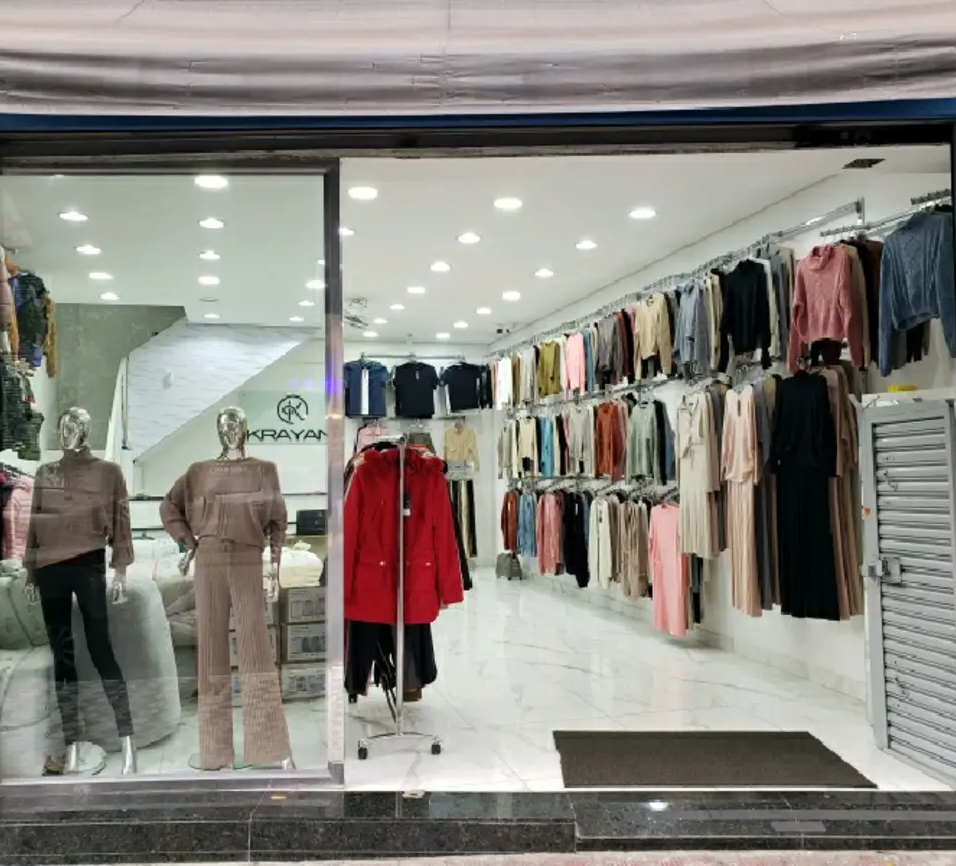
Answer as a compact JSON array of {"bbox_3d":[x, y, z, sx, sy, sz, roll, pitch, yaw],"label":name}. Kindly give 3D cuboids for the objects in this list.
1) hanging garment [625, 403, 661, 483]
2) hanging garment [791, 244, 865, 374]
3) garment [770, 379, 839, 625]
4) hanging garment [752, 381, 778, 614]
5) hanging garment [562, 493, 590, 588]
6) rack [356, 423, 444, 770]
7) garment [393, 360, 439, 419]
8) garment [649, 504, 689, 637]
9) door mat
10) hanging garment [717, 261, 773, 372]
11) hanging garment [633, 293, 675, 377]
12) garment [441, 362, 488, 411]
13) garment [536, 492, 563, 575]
[{"bbox_3d":[1.385,0.088,7.280,0.110,0.652,0.430,0,-3,-21],"label":"hanging garment"},{"bbox_3d":[2.009,-0.716,4.984,0.470,0.740,0.170,0,-2,-16],"label":"hanging garment"},{"bbox_3d":[1.996,0.379,5.309,0.130,1.450,0.460,0,-3,-31],"label":"garment"},{"bbox_3d":[1.920,0.423,5.997,0.110,1.533,0.410,0,-3,-27],"label":"hanging garment"},{"bbox_3d":[0.971,1.071,8.635,0.340,0.950,0.160,0,-2,-16],"label":"hanging garment"},{"bbox_3d":[-0.489,0.816,4.833,0.430,1.620,1.120,0,-2,-10],"label":"rack"},{"bbox_3d":[-0.846,-0.587,11.716,0.590,0.768,0.150,-1,-3,-8],"label":"garment"},{"bbox_3d":[1.499,1.076,6.787,0.370,1.030,0.170,0,-2,-16],"label":"garment"},{"bbox_3d":[1.075,1.573,4.228,1.350,0.015,0.815,-1,-2,2],"label":"door mat"},{"bbox_3d":[1.810,-0.791,5.888,0.120,0.695,0.450,0,-3,-32],"label":"hanging garment"},{"bbox_3d":[1.439,-0.795,7.090,0.110,0.630,0.440,0,-3,-23],"label":"hanging garment"},{"bbox_3d":[-0.197,-0.619,11.800,0.600,0.680,0.160,-1,-2,-3],"label":"garment"},{"bbox_3d":[0.764,1.068,9.310,0.110,0.865,0.440,0,-3,-23],"label":"garment"}]

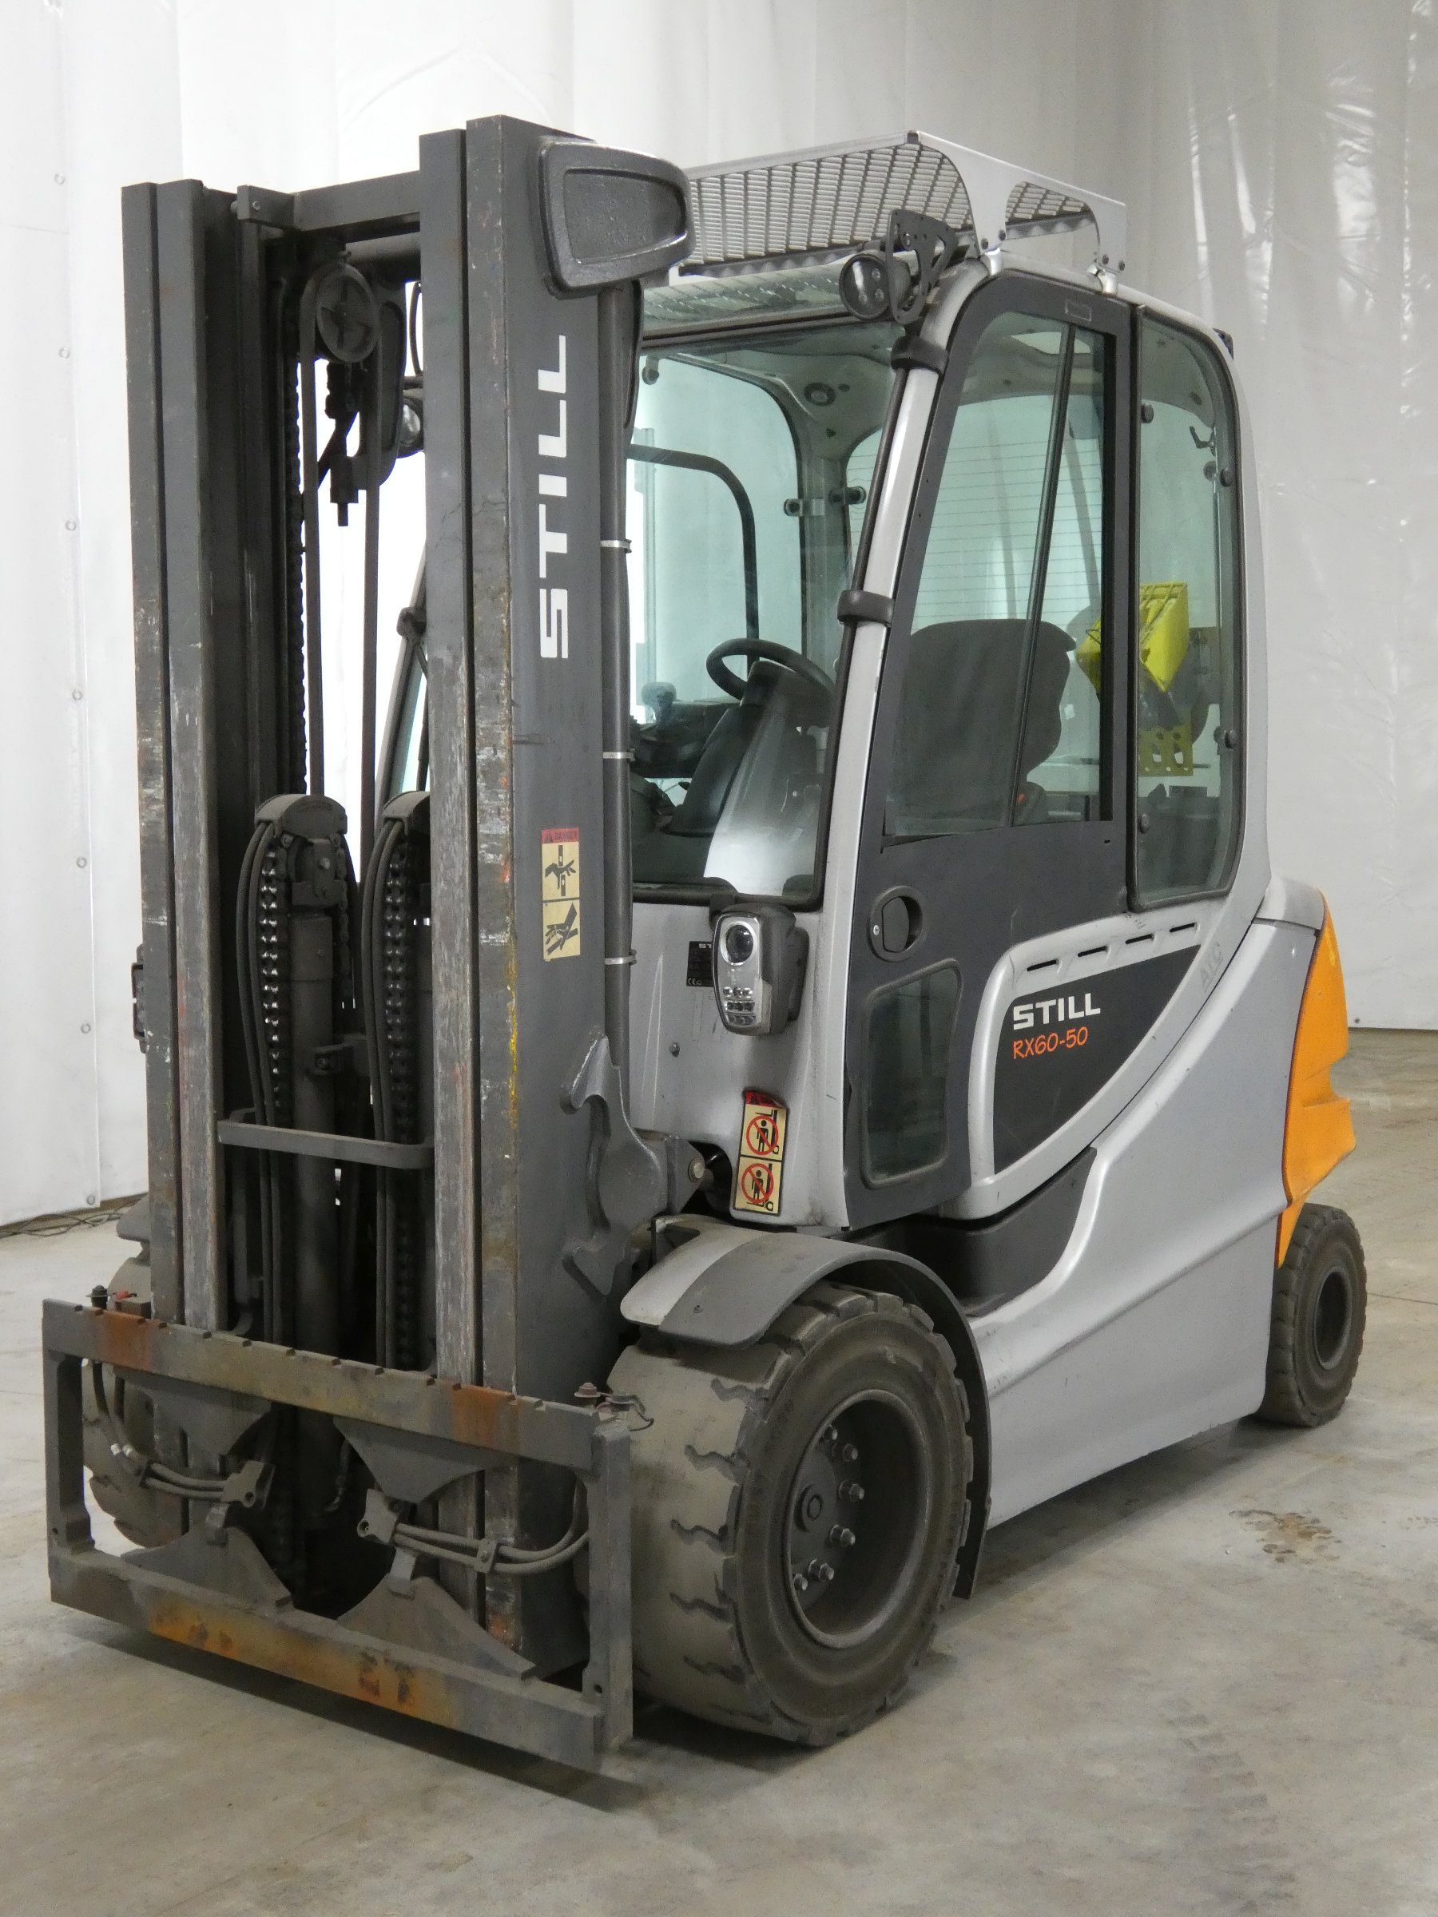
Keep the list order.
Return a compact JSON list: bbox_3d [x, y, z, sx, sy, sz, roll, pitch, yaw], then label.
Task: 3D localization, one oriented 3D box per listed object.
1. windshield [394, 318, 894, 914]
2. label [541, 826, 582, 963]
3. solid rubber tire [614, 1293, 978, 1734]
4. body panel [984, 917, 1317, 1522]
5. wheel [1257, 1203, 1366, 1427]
[{"bbox_3d":[-0.158,-0.598,4.407,0.978,0.987,0.047,4,-9,36],"label":"windshield"},{"bbox_3d":[-0.228,-0.093,3.697,0.003,0.191,0.085,4,7,36],"label":"label"},{"bbox_3d":[0.098,0.841,3.961,0.296,0.677,0.677,4,7,36],"label":"solid rubber tire"},{"bbox_3d":[0.824,0.469,4.864,0.160,0.968,1.476,4,7,36],"label":"body panel"},{"bbox_3d":[1.264,0.776,5.591,0.167,0.470,0.470,4,7,36],"label":"wheel"}]

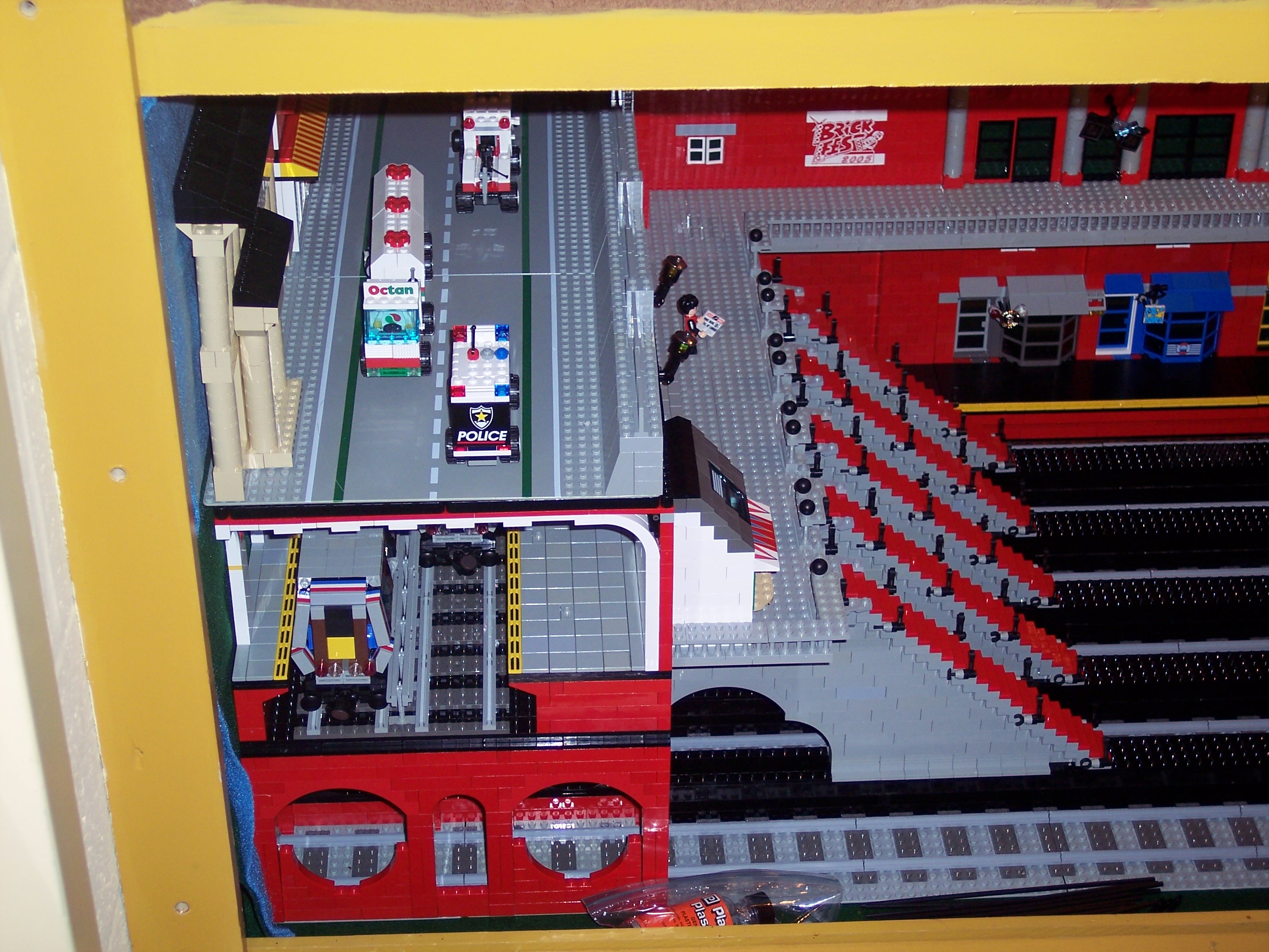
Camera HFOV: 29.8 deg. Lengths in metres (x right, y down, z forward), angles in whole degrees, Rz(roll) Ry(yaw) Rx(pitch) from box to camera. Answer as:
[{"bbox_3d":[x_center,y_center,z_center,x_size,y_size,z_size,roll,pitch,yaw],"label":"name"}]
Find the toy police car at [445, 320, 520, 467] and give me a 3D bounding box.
[{"bbox_3d":[-0.087,-0.053,1.363,0.042,0.069,0.089,-1,34,-2],"label":"toy police car"}]

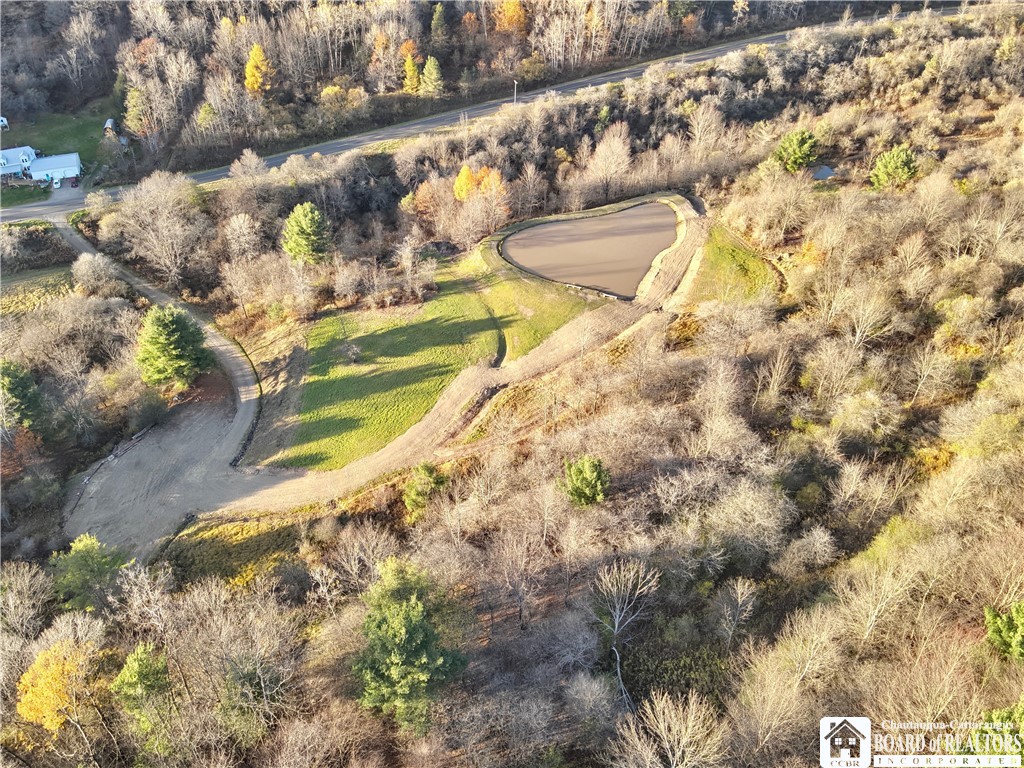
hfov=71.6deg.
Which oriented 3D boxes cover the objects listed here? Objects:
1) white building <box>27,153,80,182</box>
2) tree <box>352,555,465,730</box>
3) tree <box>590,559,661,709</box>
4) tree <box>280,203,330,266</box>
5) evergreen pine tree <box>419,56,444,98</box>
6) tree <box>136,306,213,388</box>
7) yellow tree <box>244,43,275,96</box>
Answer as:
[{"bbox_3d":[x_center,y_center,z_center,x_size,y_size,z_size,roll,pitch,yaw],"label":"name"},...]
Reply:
[{"bbox_3d":[-127.944,-61.331,199.385,12.000,4.700,8.800,-12,36,-16],"label":"white building"},{"bbox_3d":[-8.909,21.862,60.528,9.040,20.400,9.040,0,35,0],"label":"tree"},{"bbox_3d":[9.945,21.857,61.131,5.510,19.720,5.510,0,35,0],"label":"tree"},{"bbox_3d":[-40.374,-28.509,138.149,9.150,14.050,9.150,0,35,0],"label":"tree"},{"bbox_3d":[-28.665,-108.838,252.818,9.260,14.330,9.260,0,35,0],"label":"evergreen pine tree"},{"bbox_3d":[-52.313,-5.834,110.051,11.630,13.950,11.630,0,35,0],"label":"tree"},{"bbox_3d":[-85.418,-106.033,240.185,9.810,17.310,9.810,0,35,0],"label":"yellow tree"}]

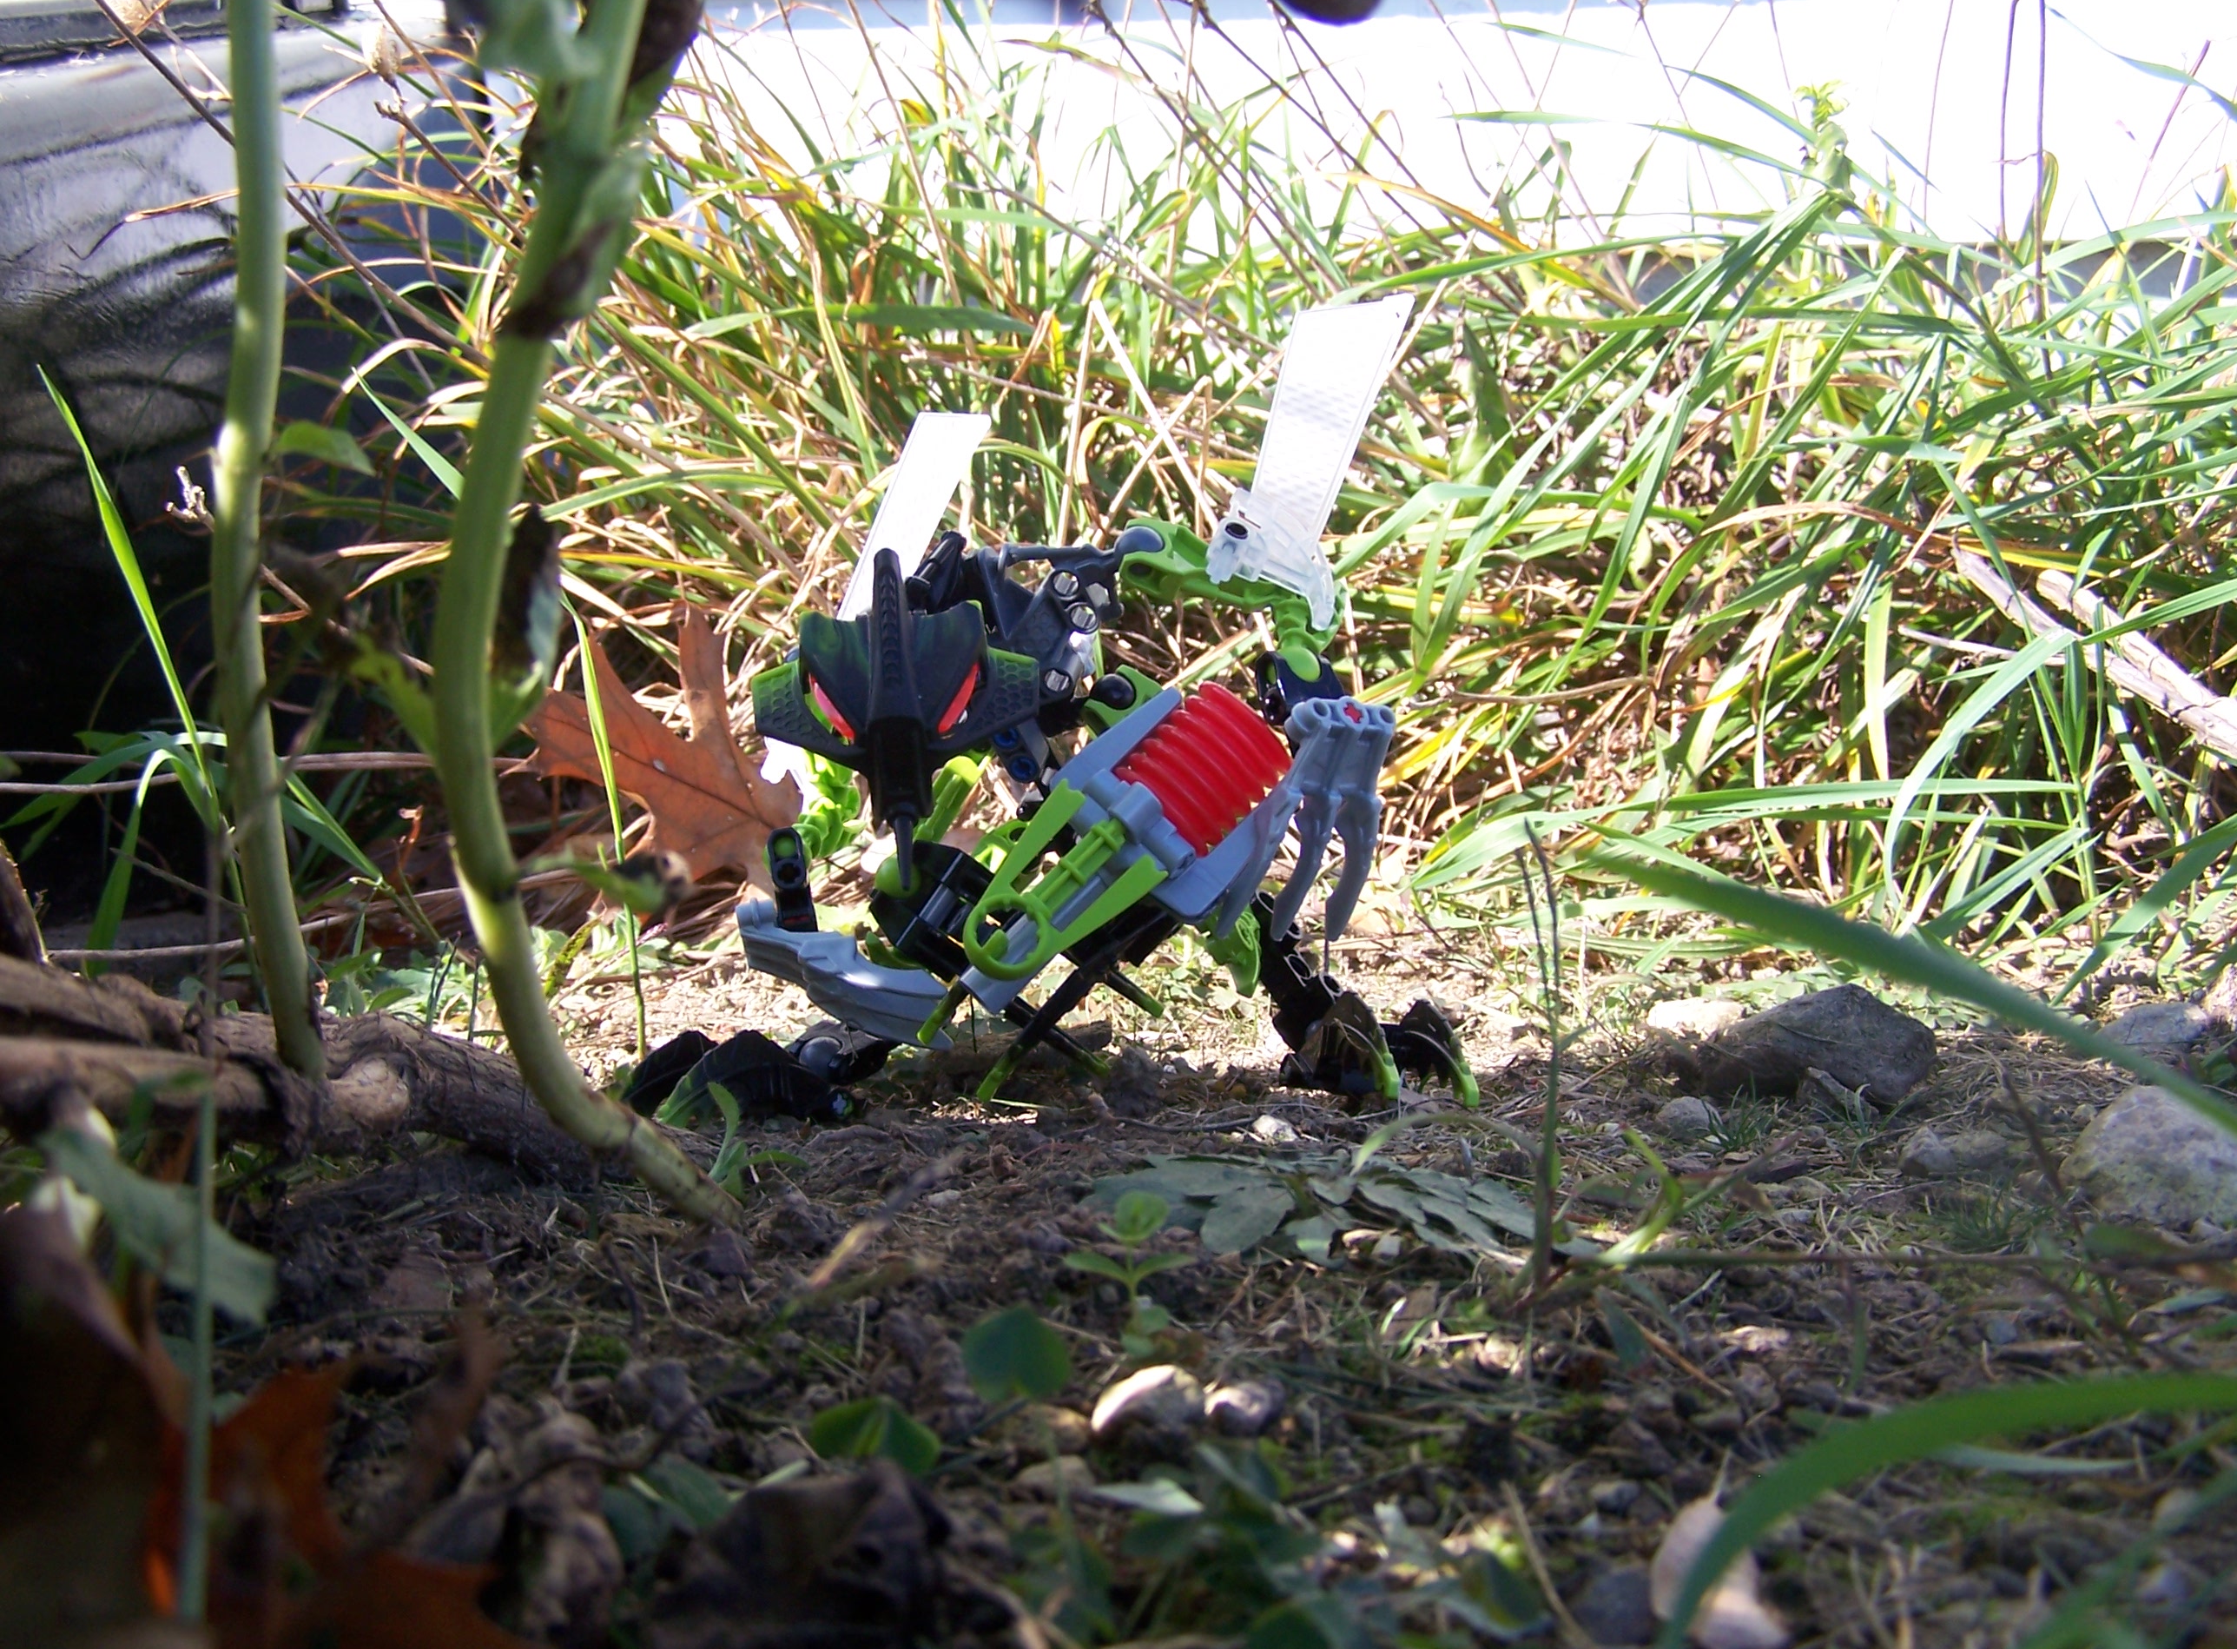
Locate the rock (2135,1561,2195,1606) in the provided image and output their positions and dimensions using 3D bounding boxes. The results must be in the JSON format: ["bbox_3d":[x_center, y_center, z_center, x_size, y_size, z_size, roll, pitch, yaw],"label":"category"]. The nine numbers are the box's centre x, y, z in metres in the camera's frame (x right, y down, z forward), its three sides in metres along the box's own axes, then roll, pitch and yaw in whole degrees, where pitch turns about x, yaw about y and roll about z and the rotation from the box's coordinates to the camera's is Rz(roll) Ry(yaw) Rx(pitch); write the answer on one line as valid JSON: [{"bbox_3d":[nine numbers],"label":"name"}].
[{"bbox_3d":[0.096,0.069,0.224,0.006,0.004,0.005,-1,2,0],"label":"rock"}]

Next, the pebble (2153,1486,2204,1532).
[{"bbox_3d":[0.105,0.068,0.244,0.005,0.004,0.004,-1,2,0],"label":"pebble"}]

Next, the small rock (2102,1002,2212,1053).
[{"bbox_3d":[0.265,0.052,0.627,0.029,0.013,0.023,0,2,23],"label":"small rock"}]

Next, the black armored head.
[{"bbox_3d":[-0.046,-0.023,0.508,0.059,0.066,0.045,-3,13,-3],"label":"black armored head"}]

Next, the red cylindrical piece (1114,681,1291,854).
[{"bbox_3d":[0.018,-0.012,0.530,0.029,0.027,0.027,-45,0,-18],"label":"red cylindrical piece"}]

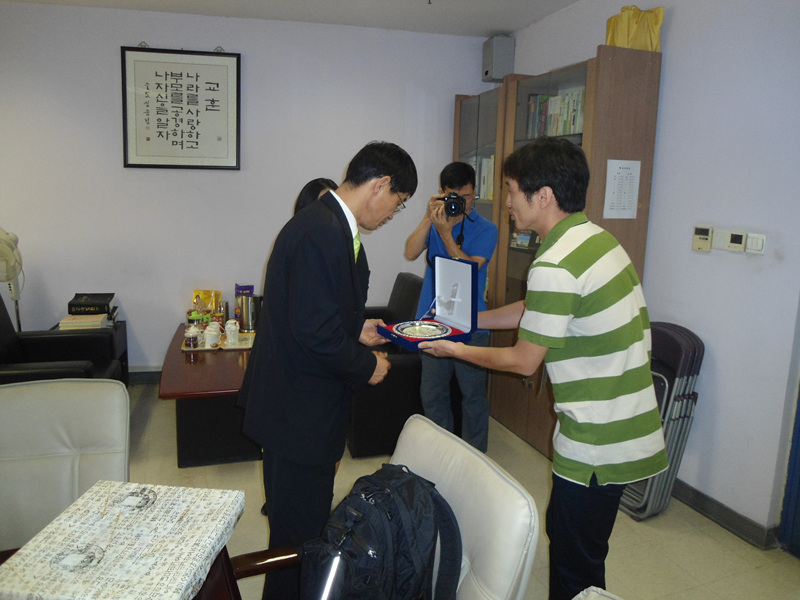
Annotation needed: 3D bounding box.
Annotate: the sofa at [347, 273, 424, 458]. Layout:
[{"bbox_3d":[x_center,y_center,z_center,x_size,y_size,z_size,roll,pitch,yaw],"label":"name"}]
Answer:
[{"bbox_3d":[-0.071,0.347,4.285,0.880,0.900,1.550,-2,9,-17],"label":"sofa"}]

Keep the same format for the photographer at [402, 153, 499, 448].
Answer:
[{"bbox_3d":[0.289,0.148,3.091,0.500,1.670,0.420,2,9,8],"label":"photographer"}]

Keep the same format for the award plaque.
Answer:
[{"bbox_3d":[0.085,0.001,1.856,0.235,0.240,0.210,-6,14,-28],"label":"award plaque"}]

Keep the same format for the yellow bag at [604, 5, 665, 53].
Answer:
[{"bbox_3d":[1.236,-1.425,3.166,0.300,0.235,0.140,-2,9,-19],"label":"yellow bag"}]

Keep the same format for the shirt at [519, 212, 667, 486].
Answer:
[{"bbox_3d":[0.547,0.129,1.700,0.390,0.730,0.470,4,9,19],"label":"shirt"}]

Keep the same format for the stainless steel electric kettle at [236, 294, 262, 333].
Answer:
[{"bbox_3d":[-1.107,0.104,4.450,0.170,0.275,0.150,-1,9,-14],"label":"stainless steel electric kettle"}]

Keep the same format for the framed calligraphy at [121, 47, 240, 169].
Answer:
[{"bbox_3d":[-1.666,-1.455,4.612,0.860,0.885,0.030,-1,9,-13],"label":"framed calligraphy"}]

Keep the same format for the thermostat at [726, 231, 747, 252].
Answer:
[{"bbox_3d":[1.492,-0.255,2.652,0.026,0.085,0.085,-2,9,-19],"label":"thermostat"}]

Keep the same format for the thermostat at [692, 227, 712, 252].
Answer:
[{"bbox_3d":[1.427,-0.284,2.831,0.028,0.116,0.088,-2,9,-19],"label":"thermostat"}]

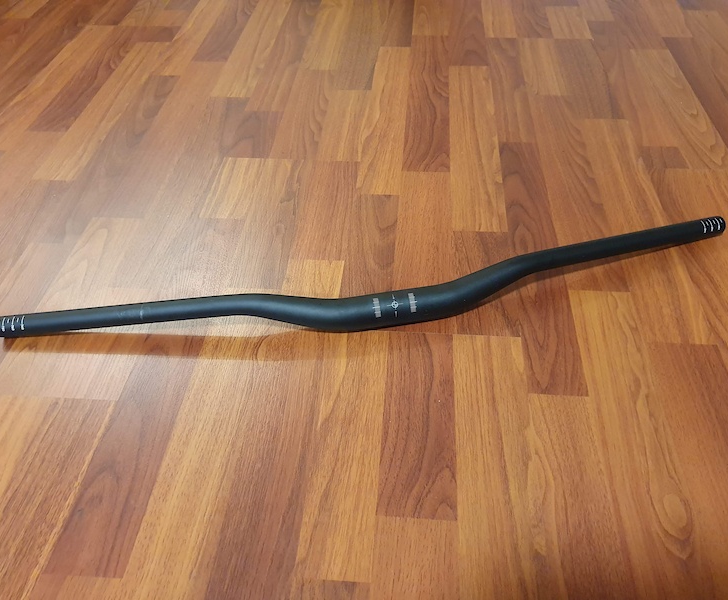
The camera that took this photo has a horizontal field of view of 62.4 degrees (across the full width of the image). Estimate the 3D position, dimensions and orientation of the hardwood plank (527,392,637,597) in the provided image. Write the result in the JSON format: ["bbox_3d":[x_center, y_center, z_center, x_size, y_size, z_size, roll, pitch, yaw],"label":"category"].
[{"bbox_3d":[0.173,0.160,0.496,0.060,0.012,0.186,2,46,5],"label":"hardwood plank"}]

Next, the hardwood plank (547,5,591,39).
[{"bbox_3d":[0.379,-0.511,1.118,0.067,0.012,0.148,3,47,5],"label":"hardwood plank"}]

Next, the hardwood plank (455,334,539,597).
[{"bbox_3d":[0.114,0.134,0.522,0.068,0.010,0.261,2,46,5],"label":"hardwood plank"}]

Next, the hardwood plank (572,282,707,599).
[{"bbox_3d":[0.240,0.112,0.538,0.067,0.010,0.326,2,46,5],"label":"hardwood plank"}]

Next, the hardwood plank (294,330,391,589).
[{"bbox_3d":[-0.013,0.124,0.533,0.056,0.012,0.244,3,47,5],"label":"hardwood plank"}]

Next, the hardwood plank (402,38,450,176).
[{"bbox_3d":[0.102,-0.321,0.949,0.064,0.012,0.426,3,47,5],"label":"hardwood plank"}]

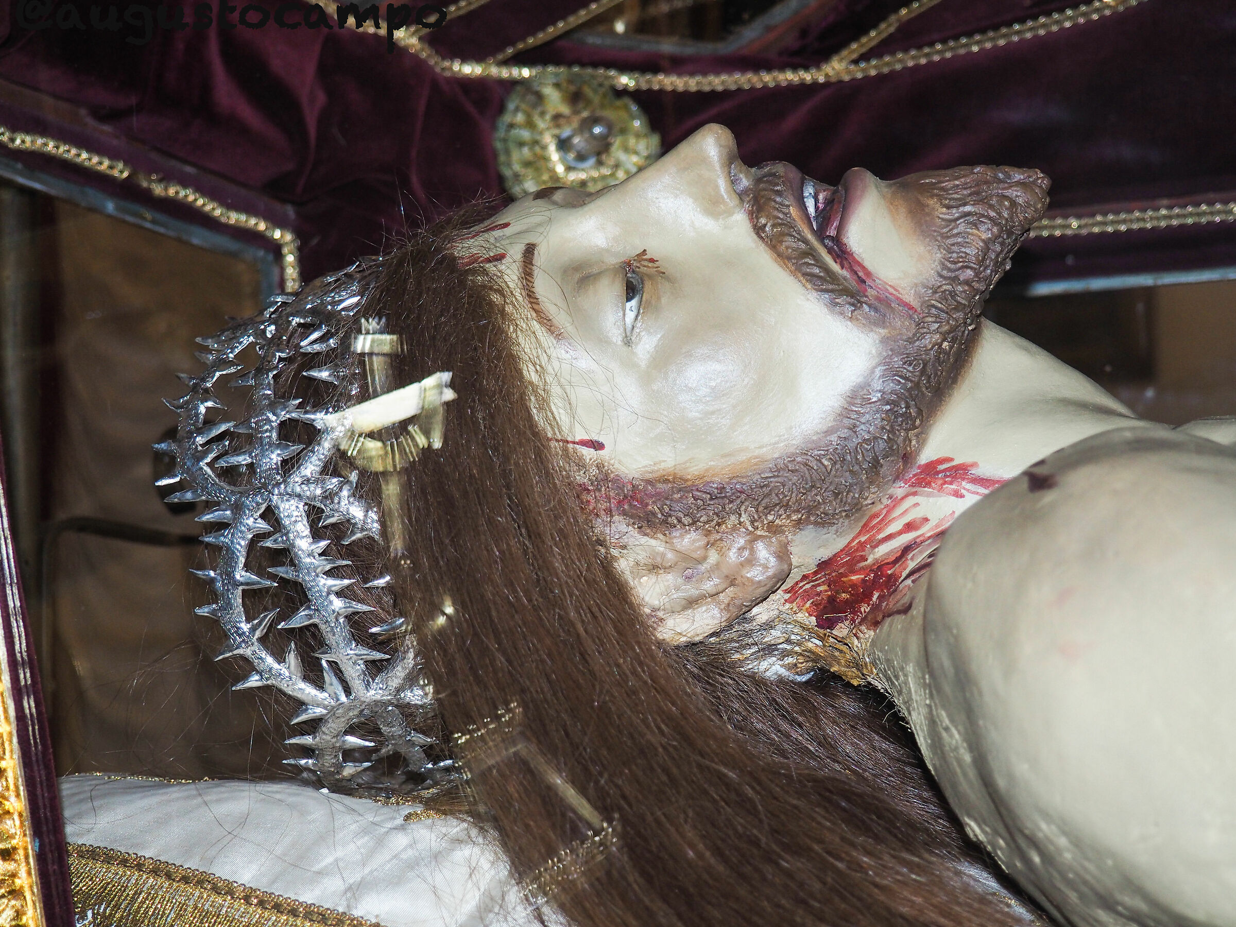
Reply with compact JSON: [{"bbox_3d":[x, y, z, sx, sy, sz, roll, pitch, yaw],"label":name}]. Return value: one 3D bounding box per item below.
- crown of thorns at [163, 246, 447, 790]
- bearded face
[{"bbox_3d":[-0.078,0.013,0.795,0.100,0.185,0.175,0,31,7],"label":"crown of thorns"},{"bbox_3d":[0.046,-0.045,0.784,0.187,0.140,0.155,-1,34,0],"label":"bearded face"}]

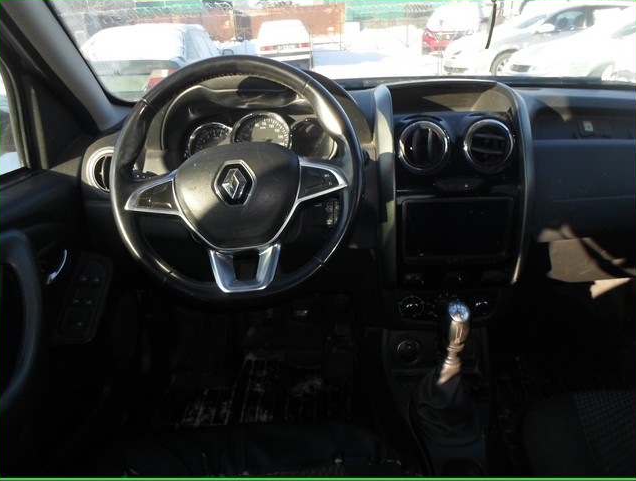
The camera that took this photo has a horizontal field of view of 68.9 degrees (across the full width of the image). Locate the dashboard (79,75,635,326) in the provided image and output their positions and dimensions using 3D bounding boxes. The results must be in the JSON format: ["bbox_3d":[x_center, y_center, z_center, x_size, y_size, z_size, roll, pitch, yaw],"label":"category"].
[{"bbox_3d":[0.240,-0.120,0.951,1.370,0.430,0.440,0,25,0],"label":"dashboard"}]

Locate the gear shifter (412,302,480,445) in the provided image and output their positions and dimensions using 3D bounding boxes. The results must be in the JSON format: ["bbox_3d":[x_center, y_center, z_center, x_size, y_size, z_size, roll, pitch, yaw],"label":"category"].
[{"bbox_3d":[0.232,0.226,0.828,0.125,0.260,0.150,0,25,0],"label":"gear shifter"}]

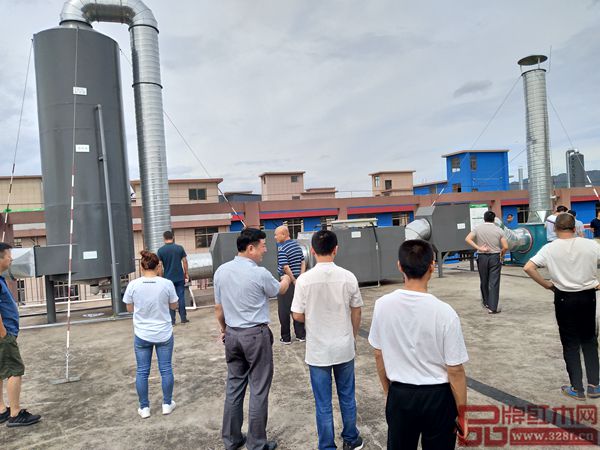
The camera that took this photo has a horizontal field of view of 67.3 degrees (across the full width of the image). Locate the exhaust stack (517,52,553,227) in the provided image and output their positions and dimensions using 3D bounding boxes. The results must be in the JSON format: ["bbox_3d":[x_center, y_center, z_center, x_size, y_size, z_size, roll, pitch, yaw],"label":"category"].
[{"bbox_3d":[6.806,-2.437,12.940,0.740,4.700,0.740,-3,1,18],"label":"exhaust stack"}]

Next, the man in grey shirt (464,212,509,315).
[{"bbox_3d":[3.129,0.622,7.600,0.660,1.700,0.400,-3,1,18],"label":"man in grey shirt"}]

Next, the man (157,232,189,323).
[{"bbox_3d":[-2.291,0.937,8.230,0.540,1.690,0.360,-4,1,-14],"label":"man"}]

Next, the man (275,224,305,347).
[{"bbox_3d":[-0.121,0.842,6.540,0.500,1.700,0.380,-5,2,-44],"label":"man"}]

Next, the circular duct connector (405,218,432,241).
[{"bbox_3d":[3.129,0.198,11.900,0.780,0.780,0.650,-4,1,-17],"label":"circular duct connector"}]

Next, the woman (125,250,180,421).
[{"bbox_3d":[-1.437,1.037,4.381,0.500,1.570,0.360,-4,1,-13],"label":"woman"}]

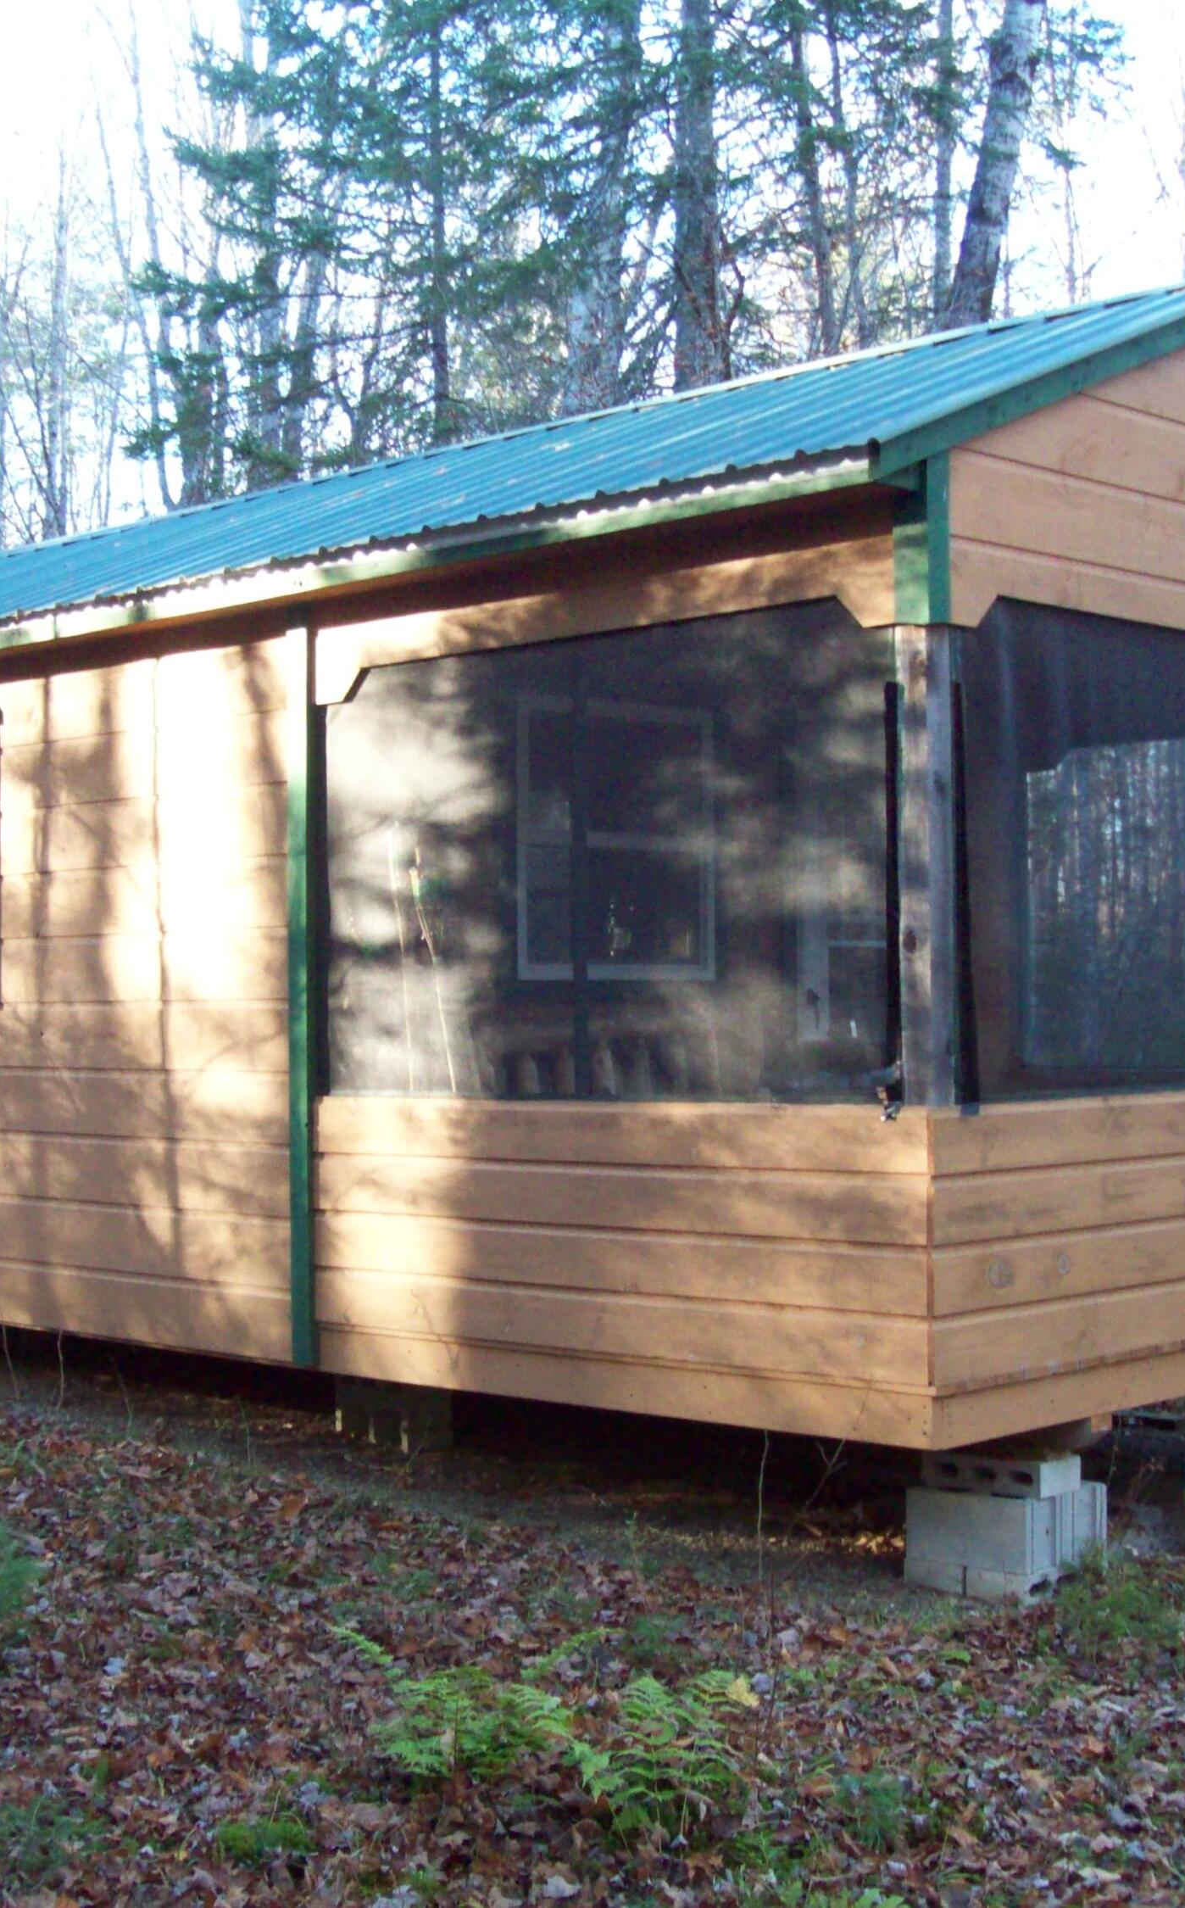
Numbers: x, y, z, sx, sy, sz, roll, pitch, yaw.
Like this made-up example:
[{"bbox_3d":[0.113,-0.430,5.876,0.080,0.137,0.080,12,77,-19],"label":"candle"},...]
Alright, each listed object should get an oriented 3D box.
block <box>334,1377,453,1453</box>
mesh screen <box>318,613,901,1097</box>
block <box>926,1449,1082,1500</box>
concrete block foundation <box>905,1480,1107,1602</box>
[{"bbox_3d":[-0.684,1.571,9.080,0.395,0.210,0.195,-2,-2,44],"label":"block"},{"bbox_3d":[-0.028,-0.236,7.484,2.250,1.315,0.040,-2,-2,44],"label":"mesh screen"},{"bbox_3d":[1.122,1.409,7.248,0.395,0.092,0.190,-2,-2,44],"label":"block"},{"bbox_3d":[1.137,1.581,7.228,0.397,0.279,0.385,-2,-2,44],"label":"concrete block foundation"}]

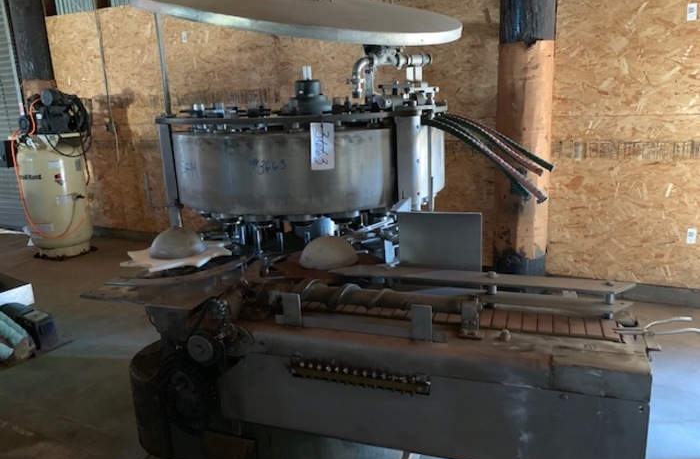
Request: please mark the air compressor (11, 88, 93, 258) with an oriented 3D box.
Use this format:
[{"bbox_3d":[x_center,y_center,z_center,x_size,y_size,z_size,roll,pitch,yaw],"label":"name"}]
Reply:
[{"bbox_3d":[-3.204,-0.593,5.624,0.760,1.765,0.720,5,16,26],"label":"air compressor"}]

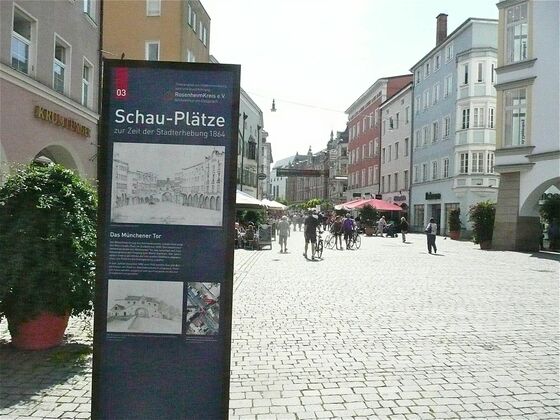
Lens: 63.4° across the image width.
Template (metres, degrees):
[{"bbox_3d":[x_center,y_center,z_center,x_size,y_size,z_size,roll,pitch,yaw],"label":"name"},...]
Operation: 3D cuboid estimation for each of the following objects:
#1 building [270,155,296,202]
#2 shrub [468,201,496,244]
[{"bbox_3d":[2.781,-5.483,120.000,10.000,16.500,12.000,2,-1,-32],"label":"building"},{"bbox_3d":[11.623,0.804,26.000,1.550,2.650,1.500,2,0,-5],"label":"shrub"}]

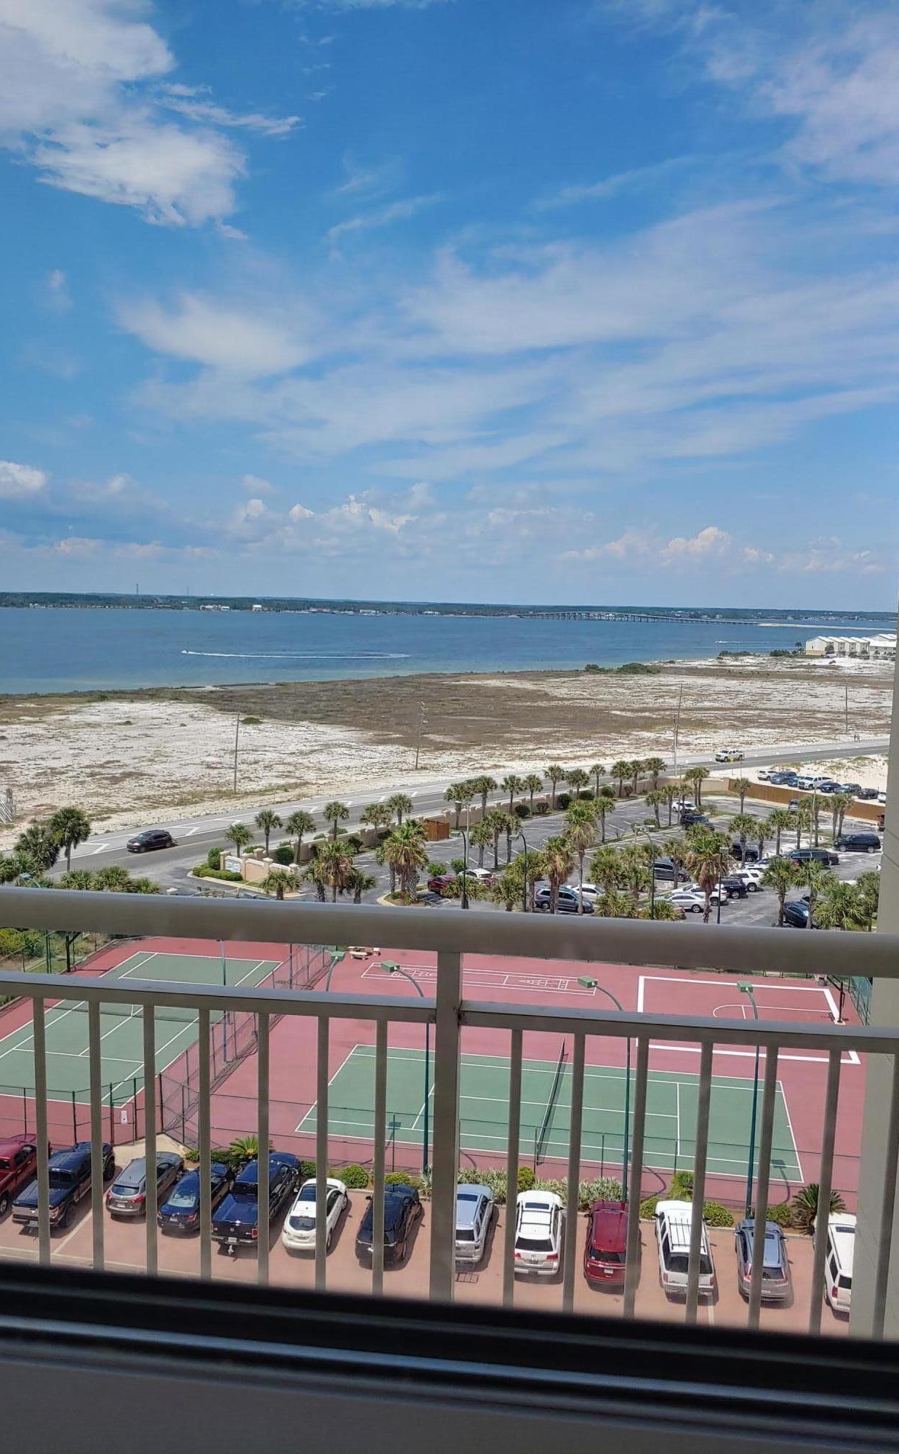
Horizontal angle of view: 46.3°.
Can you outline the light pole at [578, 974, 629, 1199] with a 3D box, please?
[{"bbox_3d":[6.736,15.939,46.040,0.650,9.400,2.900,-4,8,-35],"label":"light pole"}]

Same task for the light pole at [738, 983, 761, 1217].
[{"bbox_3d":[12.796,16.126,45.135,0.550,9.700,2.400,1,7,-2],"label":"light pole"}]

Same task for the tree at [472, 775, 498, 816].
[{"bbox_3d":[4.198,8.521,123.926,3.092,5.716,3.092,1,7,0],"label":"tree"}]

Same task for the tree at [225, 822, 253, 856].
[{"bbox_3d":[-20.240,11.247,101.159,2.730,4.300,2.730,1,7,0],"label":"tree"}]

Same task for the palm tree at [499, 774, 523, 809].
[{"bbox_3d":[7.780,8.290,132.010,2.860,5.070,2.800,2,7,3],"label":"palm tree"}]

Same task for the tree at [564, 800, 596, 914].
[{"bbox_3d":[10.900,11.160,87.220,2.640,9.940,2.590,2,7,7],"label":"tree"}]

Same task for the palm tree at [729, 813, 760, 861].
[{"bbox_3d":[29.576,11.219,104.935,3.188,5.382,3.188,1,7,0],"label":"palm tree"}]

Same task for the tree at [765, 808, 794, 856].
[{"bbox_3d":[34.810,11.033,110.488,2.924,5.058,2.924,3,7,18],"label":"tree"}]

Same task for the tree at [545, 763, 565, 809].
[{"bbox_3d":[13.440,7.600,134.360,2.620,6.120,2.560,2,7,6],"label":"tree"}]

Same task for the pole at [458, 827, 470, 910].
[{"bbox_3d":[0.899,12.196,78.730,0.600,9.000,2.500,3,7,19],"label":"pole"}]

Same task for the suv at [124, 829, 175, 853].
[{"bbox_3d":[-31.130,11.834,109.739,1.930,1.730,4.850,6,9,40],"label":"suv"}]

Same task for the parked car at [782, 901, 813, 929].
[{"bbox_3d":[29.310,15.542,86.078,1.850,1.620,4.600,-2,8,-23],"label":"parked car"}]

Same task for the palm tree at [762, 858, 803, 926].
[{"bbox_3d":[27.240,13.610,86.080,3.540,6.020,3.470,3,7,18],"label":"palm tree"}]

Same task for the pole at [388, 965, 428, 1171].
[{"bbox_3d":[-1.726,15.520,47.614,0.550,9.700,2.400,-6,10,-45],"label":"pole"}]

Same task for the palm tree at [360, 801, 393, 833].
[{"bbox_3d":[-7.667,10.233,112.898,3.415,4.292,3.415,1,7,-4],"label":"palm tree"}]

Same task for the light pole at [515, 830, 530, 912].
[{"bbox_3d":[5.034,12.292,77.402,0.700,9.100,1.800,6,9,37],"label":"light pole"}]

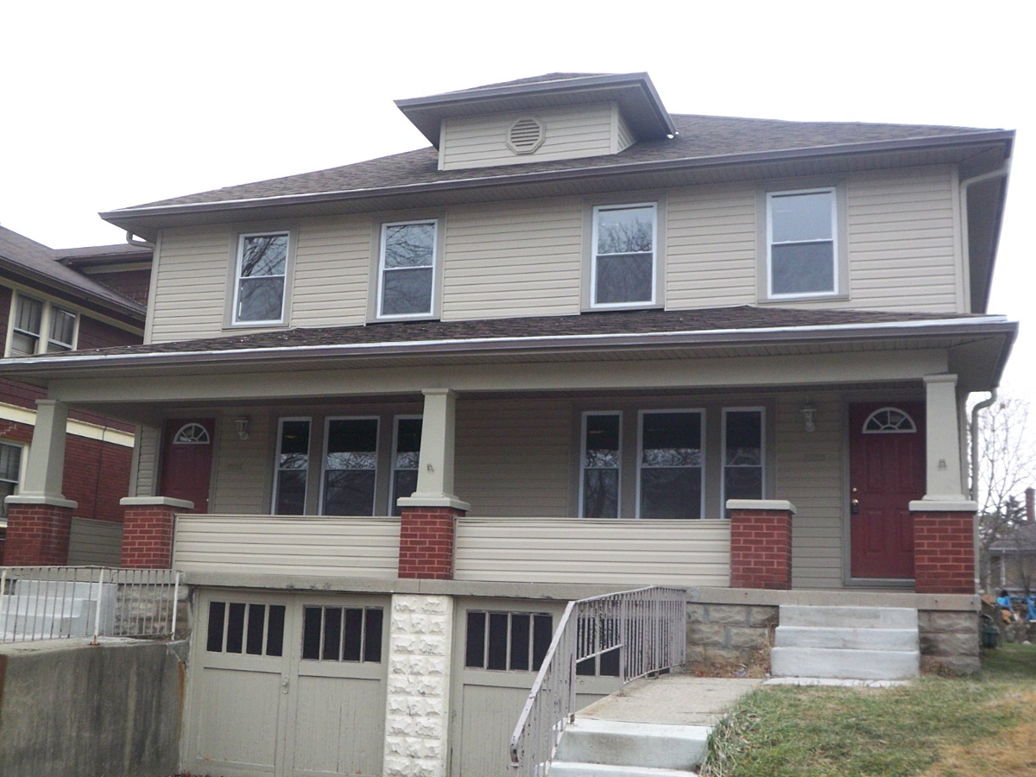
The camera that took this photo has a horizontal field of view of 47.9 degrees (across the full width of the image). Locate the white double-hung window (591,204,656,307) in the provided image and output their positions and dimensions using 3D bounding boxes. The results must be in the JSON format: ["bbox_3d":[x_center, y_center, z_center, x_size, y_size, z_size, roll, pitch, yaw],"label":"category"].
[{"bbox_3d":[1.348,-1.696,14.918,0.831,1.346,0.110,-2,-11,19],"label":"white double-hung window"}]

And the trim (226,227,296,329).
[{"bbox_3d":[-3.641,-1.585,16.585,1.070,1.506,0.100,-2,-11,19],"label":"trim"}]

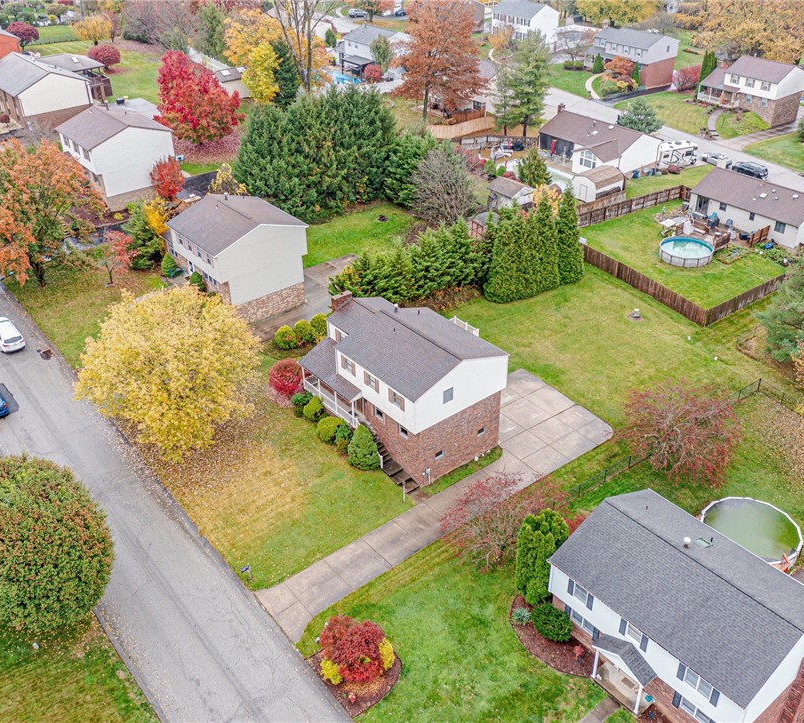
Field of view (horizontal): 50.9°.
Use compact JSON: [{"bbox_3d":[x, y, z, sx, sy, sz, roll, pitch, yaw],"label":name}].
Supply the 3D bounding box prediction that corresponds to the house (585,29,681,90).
[{"bbox_3d":[44.440,-58.980,163.410,10.970,8.980,13.150,-25,40,-33],"label":"house"}]

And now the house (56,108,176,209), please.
[{"bbox_3d":[-31.520,-22.910,93.450,9.130,8.440,9.430,-25,40,-33],"label":"house"}]

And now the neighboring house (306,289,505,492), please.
[{"bbox_3d":[-0.177,1.055,60.575,9.200,8.800,12.900,-24,39,-31],"label":"neighboring house"}]

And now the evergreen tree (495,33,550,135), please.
[{"bbox_3d":[17.544,-38.763,119.284,7.400,14.900,7.000,-1,33,0],"label":"evergreen tree"}]

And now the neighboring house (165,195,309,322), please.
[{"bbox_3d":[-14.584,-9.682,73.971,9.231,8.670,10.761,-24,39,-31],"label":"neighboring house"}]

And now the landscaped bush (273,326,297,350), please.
[{"bbox_3d":[-9.610,-2.080,70.070,1.880,1.870,1.880,-1,33,1],"label":"landscaped bush"}]

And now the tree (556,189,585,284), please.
[{"bbox_3d":[16.800,-12.450,83.130,2.260,10.170,2.260,-1,33,1],"label":"tree"}]

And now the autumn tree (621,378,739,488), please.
[{"bbox_3d":[20.600,5.700,62.500,8.700,6.800,8.700,0,33,0],"label":"autumn tree"}]

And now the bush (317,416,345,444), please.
[{"bbox_3d":[-5.090,4.830,60.210,1.980,1.590,1.980,-1,33,1],"label":"bush"}]

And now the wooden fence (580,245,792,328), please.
[{"bbox_3d":[28.139,-9.369,83.768,12.900,2.000,15.400,-22,38,-28],"label":"wooden fence"}]

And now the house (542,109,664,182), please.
[{"bbox_3d":[27.340,-31.090,120.430,12.100,5.540,14.700,-25,40,-33],"label":"house"}]

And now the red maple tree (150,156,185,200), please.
[{"bbox_3d":[-23.840,-18.640,86.210,3.540,4.560,3.540,-25,39,-31],"label":"red maple tree"}]

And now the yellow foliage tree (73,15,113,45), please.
[{"bbox_3d":[-47.940,-51.350,131.080,5.990,4.330,5.990,-25,39,-31],"label":"yellow foliage tree"}]

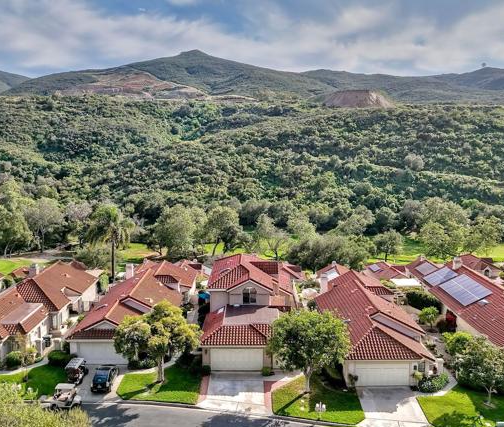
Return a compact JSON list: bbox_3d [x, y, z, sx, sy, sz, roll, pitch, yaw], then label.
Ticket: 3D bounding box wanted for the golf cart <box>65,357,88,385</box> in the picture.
[{"bbox_3d":[-16.500,14.852,43.891,1.200,1.850,2.600,0,9,0],"label":"golf cart"}]

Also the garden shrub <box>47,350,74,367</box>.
[{"bbox_3d":[-19.050,14.166,45.906,2.600,1.350,1.800,0,9,0],"label":"garden shrub"}]

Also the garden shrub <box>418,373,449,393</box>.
[{"bbox_3d":[16.607,15.167,42.174,2.600,1.400,1.900,0,10,0],"label":"garden shrub"}]

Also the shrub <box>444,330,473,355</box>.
[{"bbox_3d":[21.604,13.516,48.401,2.900,2.200,2.500,0,10,0],"label":"shrub"}]

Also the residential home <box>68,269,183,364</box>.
[{"bbox_3d":[-13.250,11.098,53.256,10.100,5.500,16.100,0,9,0],"label":"residential home"}]

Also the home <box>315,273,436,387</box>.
[{"bbox_3d":[12.800,11.620,50.757,9.400,5.500,19.000,0,9,0],"label":"home"}]

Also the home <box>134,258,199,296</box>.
[{"bbox_3d":[-11.153,8.774,62.049,8.600,5.000,8.500,0,10,0],"label":"home"}]

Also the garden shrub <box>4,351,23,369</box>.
[{"bbox_3d":[-22.650,13.883,44.238,1.500,1.450,1.400,0,9,0],"label":"garden shrub"}]

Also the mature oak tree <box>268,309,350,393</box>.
[{"bbox_3d":[5.050,12.115,39.968,6.900,7.000,6.700,0,10,0],"label":"mature oak tree"}]

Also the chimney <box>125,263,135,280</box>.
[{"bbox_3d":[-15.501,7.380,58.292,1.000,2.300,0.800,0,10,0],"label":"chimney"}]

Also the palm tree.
[{"bbox_3d":[-20.587,4.611,66.453,6.800,11.600,6.600,0,10,0],"label":"palm tree"}]

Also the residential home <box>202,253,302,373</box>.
[{"bbox_3d":[0.450,9.559,51.584,10.300,7.200,19.300,0,9,0],"label":"residential home"}]

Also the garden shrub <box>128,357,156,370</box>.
[{"bbox_3d":[-10.517,14.100,44.110,2.600,1.000,1.300,0,10,0],"label":"garden shrub"}]

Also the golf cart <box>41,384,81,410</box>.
[{"bbox_3d":[-15.658,14.968,38.133,3.100,1.850,1.300,0,10,0],"label":"golf cart"}]

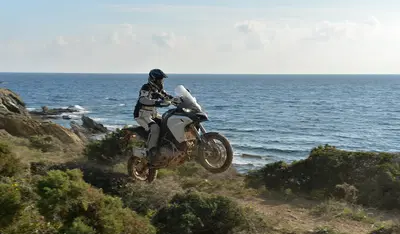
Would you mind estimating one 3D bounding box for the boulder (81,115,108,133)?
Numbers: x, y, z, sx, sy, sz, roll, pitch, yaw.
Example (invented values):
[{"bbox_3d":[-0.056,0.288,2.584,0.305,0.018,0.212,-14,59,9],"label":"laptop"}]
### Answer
[{"bbox_3d":[-8.553,0.551,45.000,2.300,1.450,1.700,-1,5,-11],"label":"boulder"}]

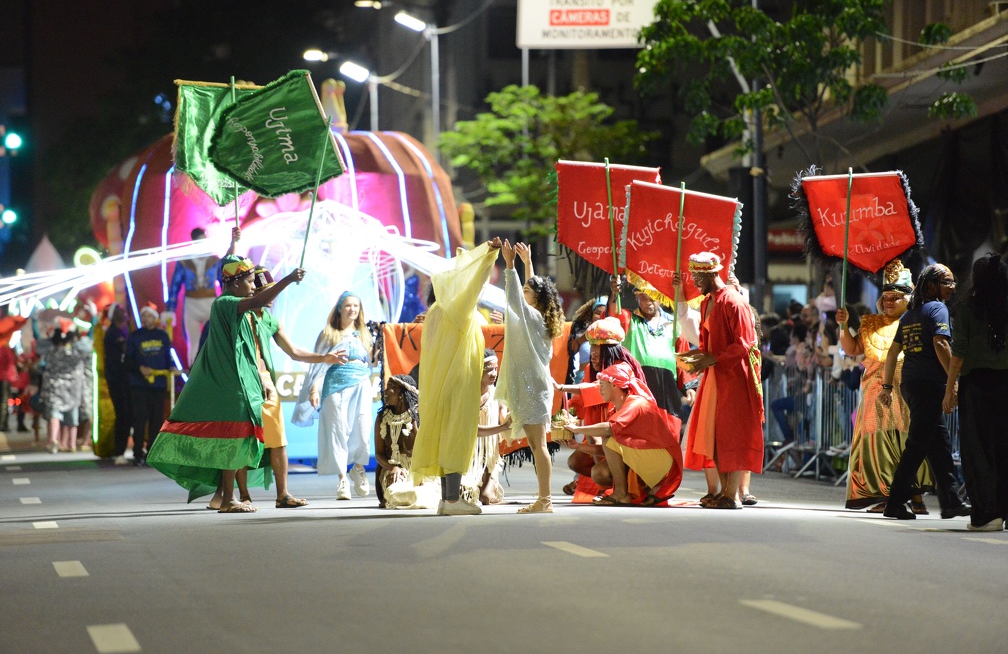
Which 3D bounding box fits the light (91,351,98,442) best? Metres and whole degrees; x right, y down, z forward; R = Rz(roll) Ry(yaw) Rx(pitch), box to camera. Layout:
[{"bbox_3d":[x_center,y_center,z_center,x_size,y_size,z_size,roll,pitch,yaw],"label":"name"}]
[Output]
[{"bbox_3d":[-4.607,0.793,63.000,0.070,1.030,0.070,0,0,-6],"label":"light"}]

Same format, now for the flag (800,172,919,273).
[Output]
[{"bbox_3d":[2.495,-0.733,39.300,0.790,0.720,0.070,-6,-1,6],"label":"flag"}]

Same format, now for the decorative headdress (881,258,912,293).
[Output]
[{"bbox_3d":[2.762,-0.355,39.400,0.230,0.240,0.240,0,-1,13],"label":"decorative headdress"}]

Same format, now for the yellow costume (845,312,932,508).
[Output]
[{"bbox_3d":[2.705,0.582,39.500,0.620,1.390,0.480,0,-1,7],"label":"yellow costume"}]

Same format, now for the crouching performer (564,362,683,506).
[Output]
[{"bbox_3d":[0.869,0.774,40.700,0.850,1.030,0.600,0,-1,-14],"label":"crouching performer"}]

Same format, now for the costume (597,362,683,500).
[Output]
[{"bbox_3d":[0.992,0.765,41.000,0.660,1.020,0.580,0,0,-13],"label":"costume"}]

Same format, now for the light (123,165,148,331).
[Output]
[{"bbox_3d":[-3.921,-0.861,59.500,0.280,1.750,0.300,0,0,0],"label":"light"}]

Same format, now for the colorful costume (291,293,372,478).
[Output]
[{"bbox_3d":[-1.343,0.456,43.600,0.620,1.430,0.480,0,0,-16],"label":"colorful costume"}]

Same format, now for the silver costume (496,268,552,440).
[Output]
[{"bbox_3d":[0.144,0.169,39.400,0.400,1.180,0.500,0,0,-3],"label":"silver costume"}]

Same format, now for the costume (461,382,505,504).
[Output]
[{"bbox_3d":[-0.159,0.858,41.400,0.420,0.910,0.450,0,0,-30],"label":"costume"}]

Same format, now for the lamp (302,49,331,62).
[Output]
[{"bbox_3d":[-4.688,-6.788,140.000,0.680,0.200,0.280,0,0,-6],"label":"lamp"}]

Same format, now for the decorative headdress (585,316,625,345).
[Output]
[{"bbox_3d":[0.754,0.026,42.000,0.290,0.225,0.270,0,0,0],"label":"decorative headdress"}]

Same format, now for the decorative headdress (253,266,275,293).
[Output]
[{"bbox_3d":[-1.748,-0.348,40.200,0.220,0.175,0.200,0,-1,0],"label":"decorative headdress"}]

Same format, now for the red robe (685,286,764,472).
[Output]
[{"bbox_3d":[1.567,0.366,39.800,0.420,1.320,0.540,0,-1,-28],"label":"red robe"}]

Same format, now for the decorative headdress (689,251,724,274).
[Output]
[{"bbox_3d":[1.429,-0.457,39.700,0.240,0.155,0.220,0,-1,0],"label":"decorative headdress"}]

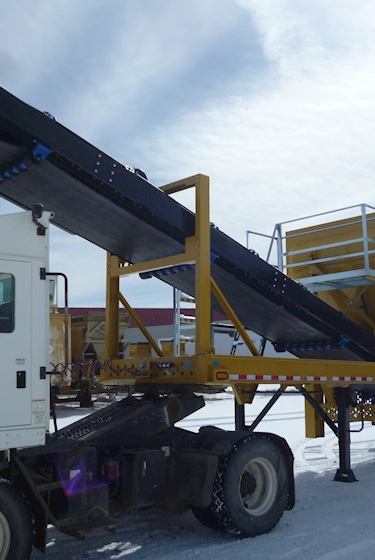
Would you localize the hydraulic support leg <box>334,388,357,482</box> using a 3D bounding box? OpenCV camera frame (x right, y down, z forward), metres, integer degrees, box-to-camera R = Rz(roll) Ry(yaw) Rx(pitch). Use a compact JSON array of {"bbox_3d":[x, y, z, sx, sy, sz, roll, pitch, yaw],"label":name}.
[{"bbox_3d":[2.165,2.125,8.366,0.230,1.280,0.220,9,-13,-43],"label":"hydraulic support leg"}]

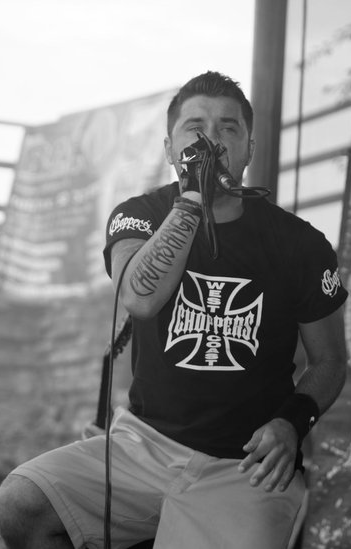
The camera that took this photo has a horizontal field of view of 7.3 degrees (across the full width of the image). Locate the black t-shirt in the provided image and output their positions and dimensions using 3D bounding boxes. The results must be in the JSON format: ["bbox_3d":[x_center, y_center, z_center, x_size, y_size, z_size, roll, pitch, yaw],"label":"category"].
[{"bbox_3d":[0.096,0.088,5.250,0.475,0.540,0.310,3,-4,0],"label":"black t-shirt"}]

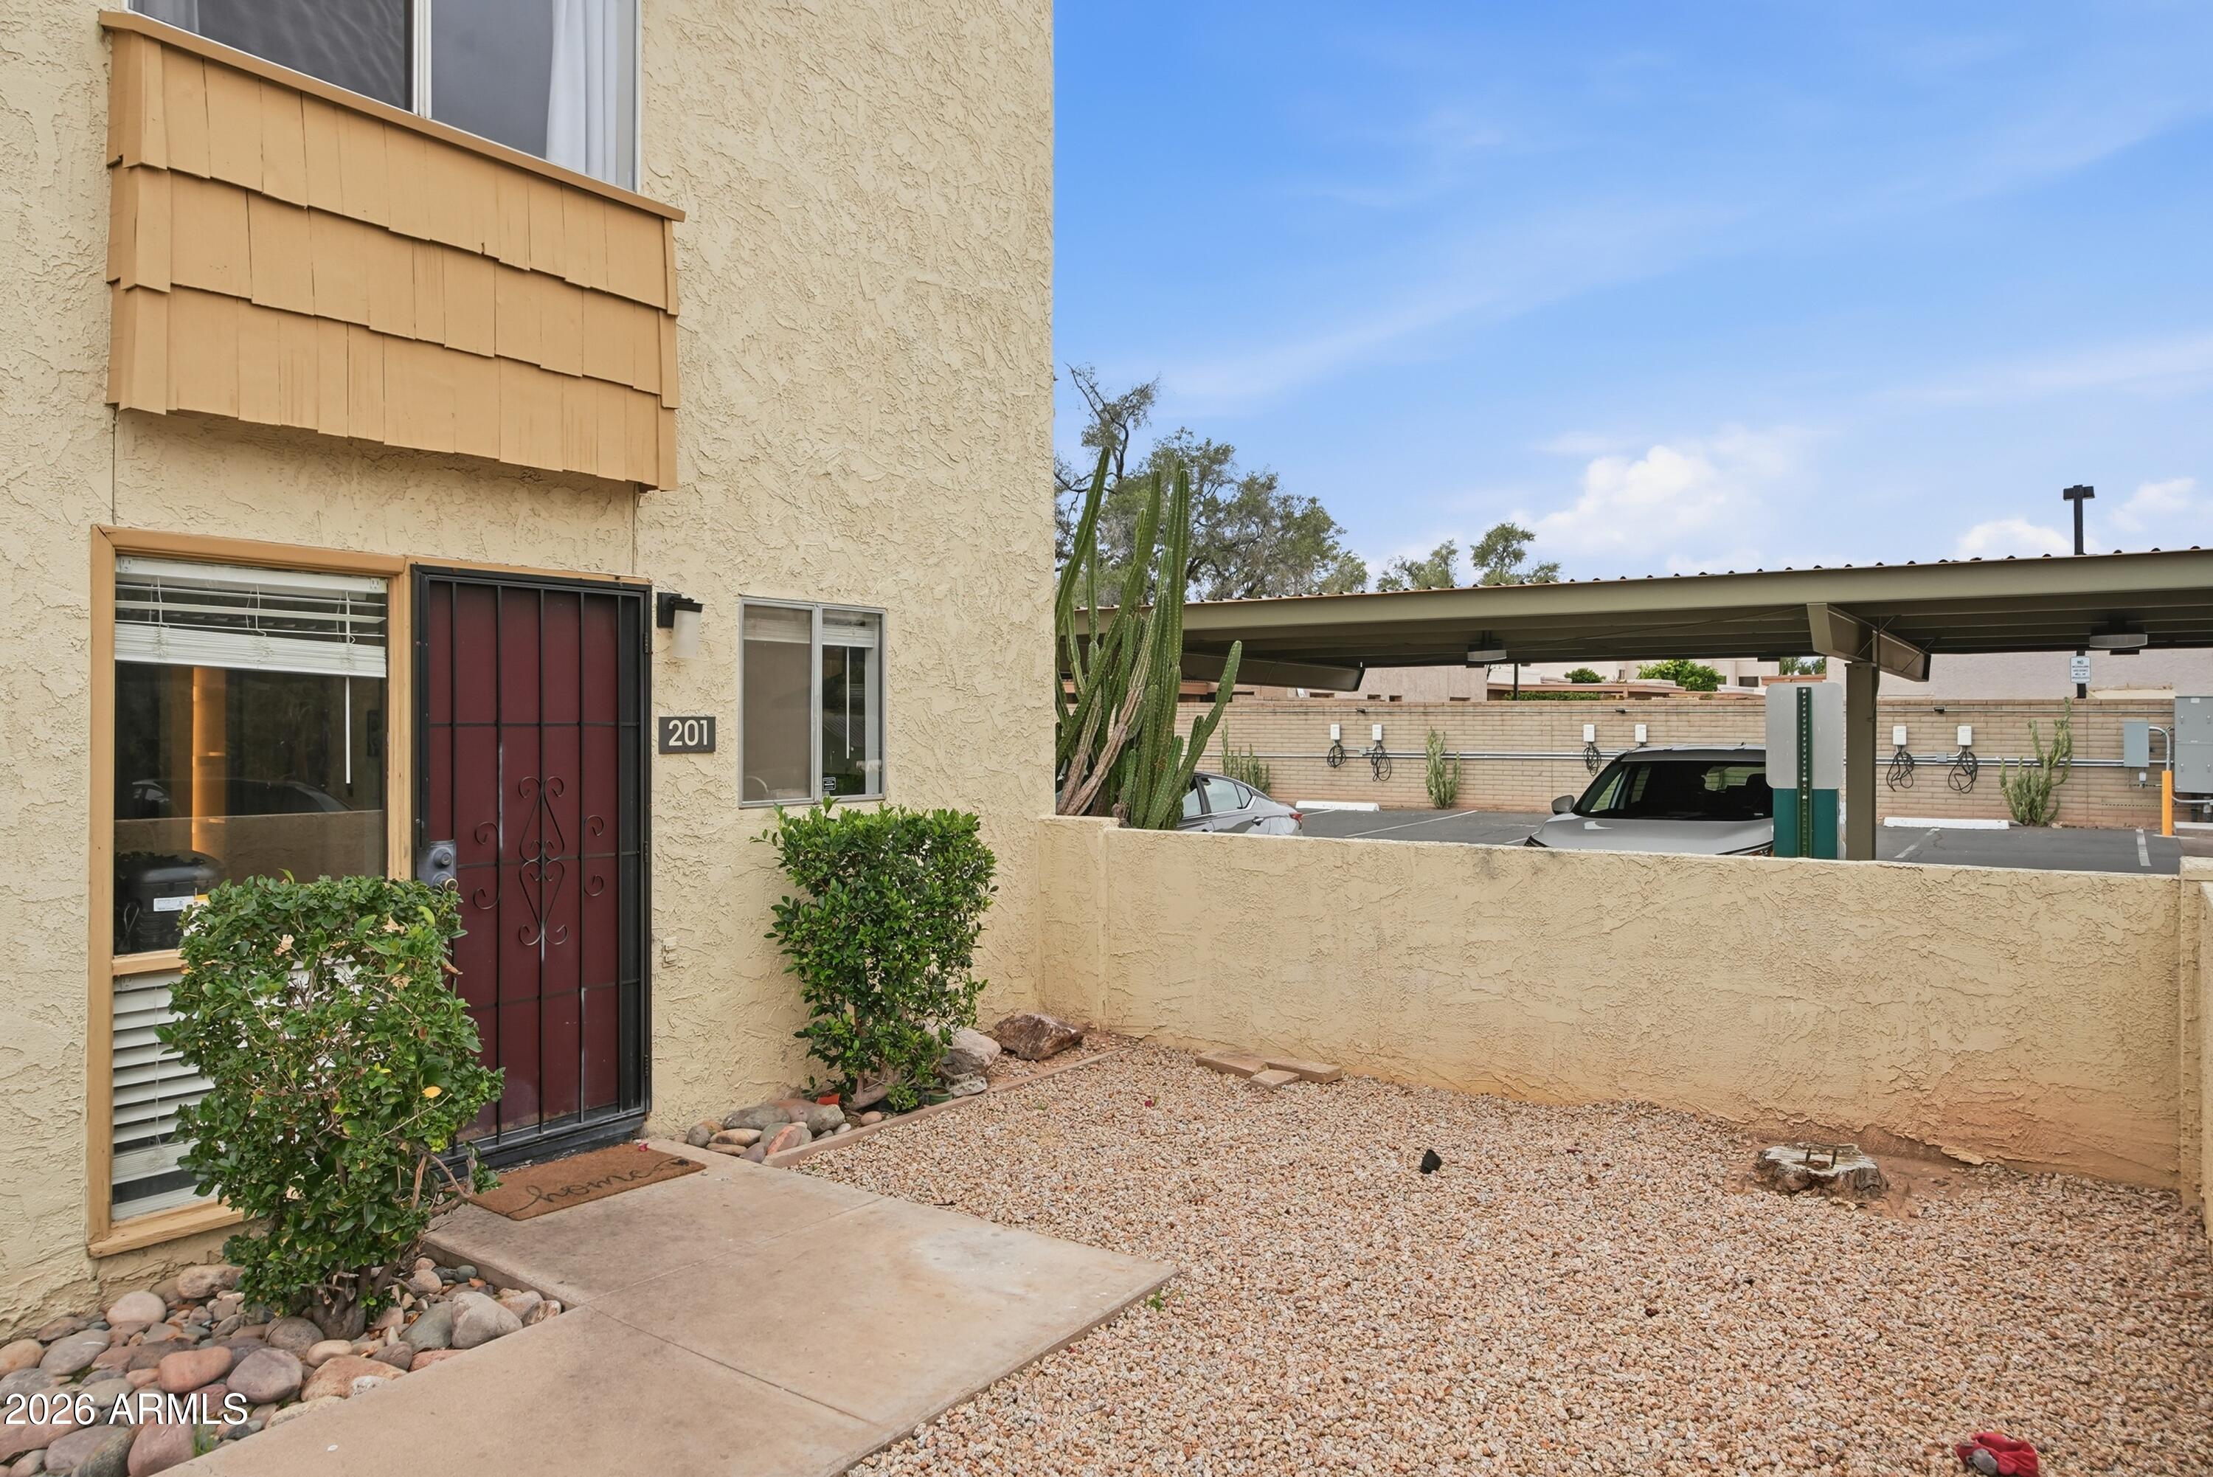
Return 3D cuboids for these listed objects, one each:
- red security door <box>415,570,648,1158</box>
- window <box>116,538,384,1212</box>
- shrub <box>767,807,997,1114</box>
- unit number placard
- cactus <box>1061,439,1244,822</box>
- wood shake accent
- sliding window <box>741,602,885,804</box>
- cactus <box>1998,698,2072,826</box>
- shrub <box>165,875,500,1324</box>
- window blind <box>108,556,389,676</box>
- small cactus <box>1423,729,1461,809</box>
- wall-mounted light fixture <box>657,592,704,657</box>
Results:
[{"bbox_3d":[-2.095,0.444,5.246,0.070,2.117,0.955,0,0,36],"label":"red security door"},{"bbox_3d":[-2.697,0.431,4.520,0.090,1.998,0.825,0,0,36],"label":"window"},{"bbox_3d":[-0.983,0.945,6.070,0.720,1.290,0.800,0,0,36],"label":"shrub"},{"bbox_3d":[-1.711,-0.013,5.791,0.020,0.148,0.277,0,0,36],"label":"unit number placard"},{"bbox_3d":[0.161,-0.040,8.500,1.100,3.350,1.000,0,0,36],"label":"cactus"},{"bbox_3d":[-2.278,-1.502,4.791,0.250,1.128,1.848,0,0,36],"label":"wood shake accent"},{"bbox_3d":[-1.301,-0.154,6.339,0.070,0.888,0.854,0,0,36],"label":"sliding window"},{"bbox_3d":[15.193,0.416,23.100,1.000,2.070,0.800,0,0,36],"label":"cactus"},{"bbox_3d":[-2.221,1.050,4.060,0.680,1.260,0.800,0,0,36],"label":"shrub"},{"bbox_3d":[-2.732,-0.383,4.574,0.060,0.350,0.817,0,0,36],"label":"window blind"},{"bbox_3d":[6.998,0.642,29.509,0.680,1.650,0.550,0,0,36],"label":"small cactus"},{"bbox_3d":[-1.694,-0.453,5.669,0.180,0.265,0.115,0,0,36],"label":"wall-mounted light fixture"}]

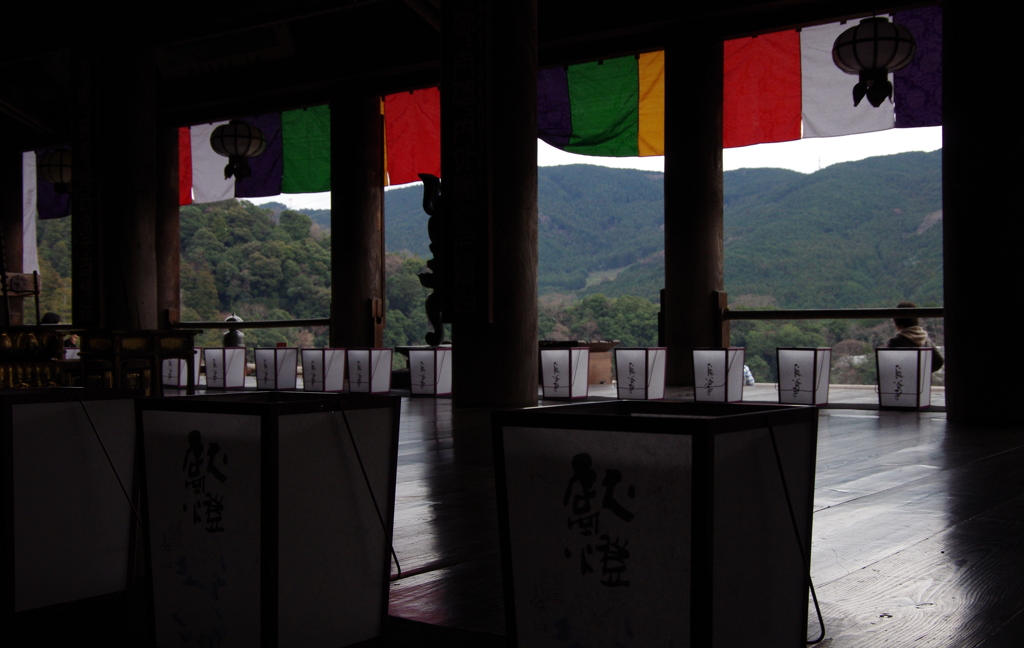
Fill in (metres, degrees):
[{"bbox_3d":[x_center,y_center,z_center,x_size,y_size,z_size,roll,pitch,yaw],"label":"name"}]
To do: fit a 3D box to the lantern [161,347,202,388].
[{"bbox_3d":[-3.098,0.410,11.190,0.264,0.355,0.264,-1,-1,37],"label":"lantern"}]

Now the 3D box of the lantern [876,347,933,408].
[{"bbox_3d":[2.394,0.333,7.258,0.264,0.355,0.264,-1,-1,36],"label":"lantern"}]

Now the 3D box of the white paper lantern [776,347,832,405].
[{"bbox_3d":[1.878,0.341,7.656,0.264,0.355,0.264,-1,-1,36],"label":"white paper lantern"}]

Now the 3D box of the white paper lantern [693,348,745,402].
[{"bbox_3d":[1.389,0.347,7.992,0.264,0.355,0.264,-1,-1,37],"label":"white paper lantern"}]

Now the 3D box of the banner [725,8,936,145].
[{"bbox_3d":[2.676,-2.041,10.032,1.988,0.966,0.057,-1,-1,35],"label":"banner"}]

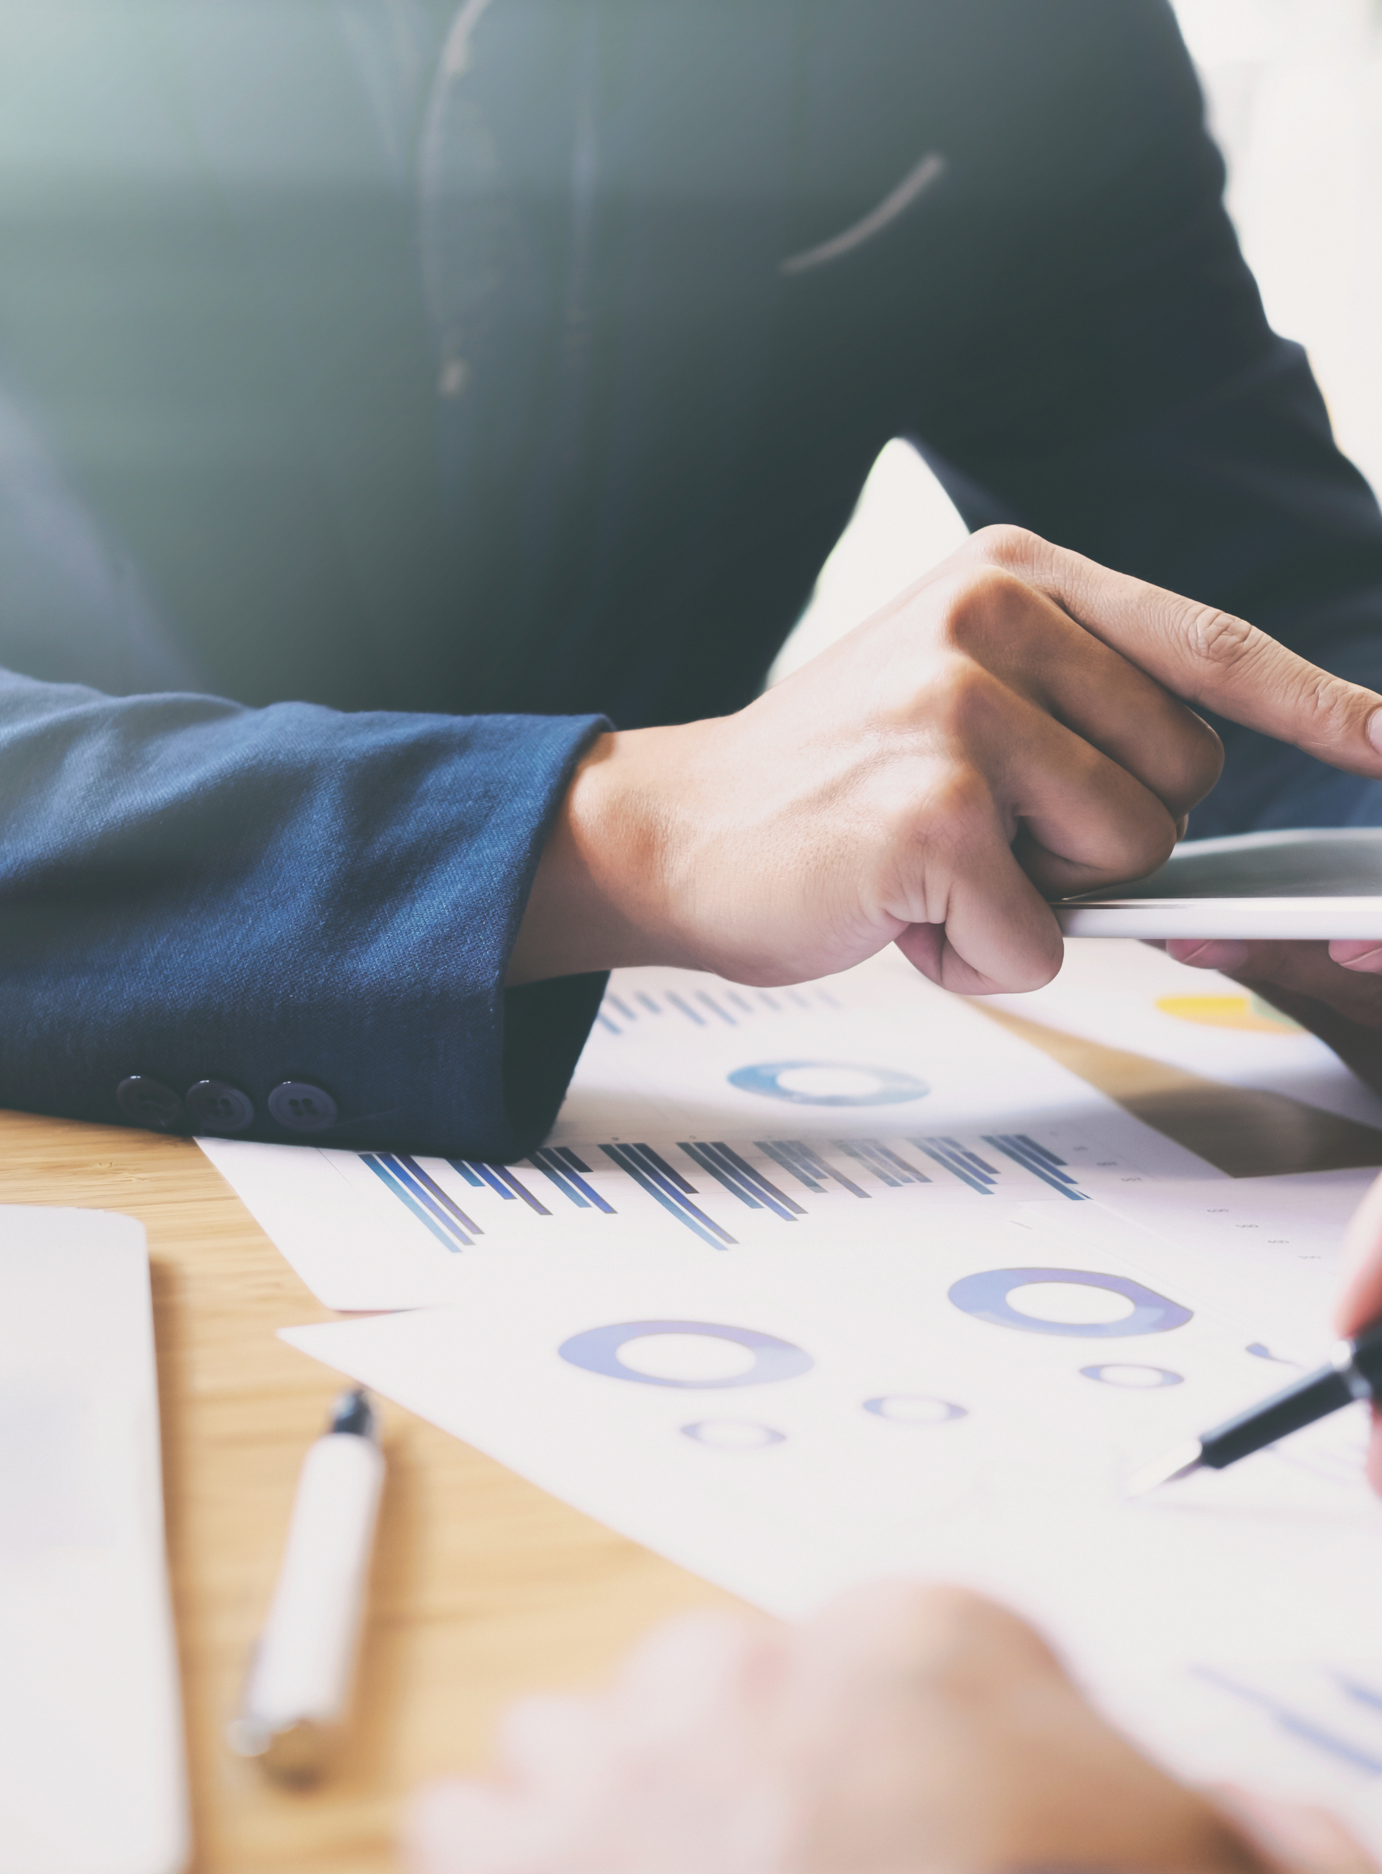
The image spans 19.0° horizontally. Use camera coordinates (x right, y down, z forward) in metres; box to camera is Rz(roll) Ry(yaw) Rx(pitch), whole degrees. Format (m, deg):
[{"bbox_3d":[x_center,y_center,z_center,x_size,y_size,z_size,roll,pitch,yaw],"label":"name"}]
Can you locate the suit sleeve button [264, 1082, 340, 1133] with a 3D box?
[{"bbox_3d":[-0.084,0.037,0.897,0.015,0.015,0.004,8,49,21],"label":"suit sleeve button"}]

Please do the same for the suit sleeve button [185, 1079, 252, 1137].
[{"bbox_3d":[-0.102,0.037,0.897,0.015,0.015,0.004,9,50,26],"label":"suit sleeve button"}]

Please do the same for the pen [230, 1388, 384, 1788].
[{"bbox_3d":[-0.057,0.095,0.638,0.013,0.013,0.150,3,11,-2],"label":"pen"}]

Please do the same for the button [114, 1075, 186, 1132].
[{"bbox_3d":[-0.117,0.036,0.897,0.015,0.015,0.004,10,51,28],"label":"button"}]

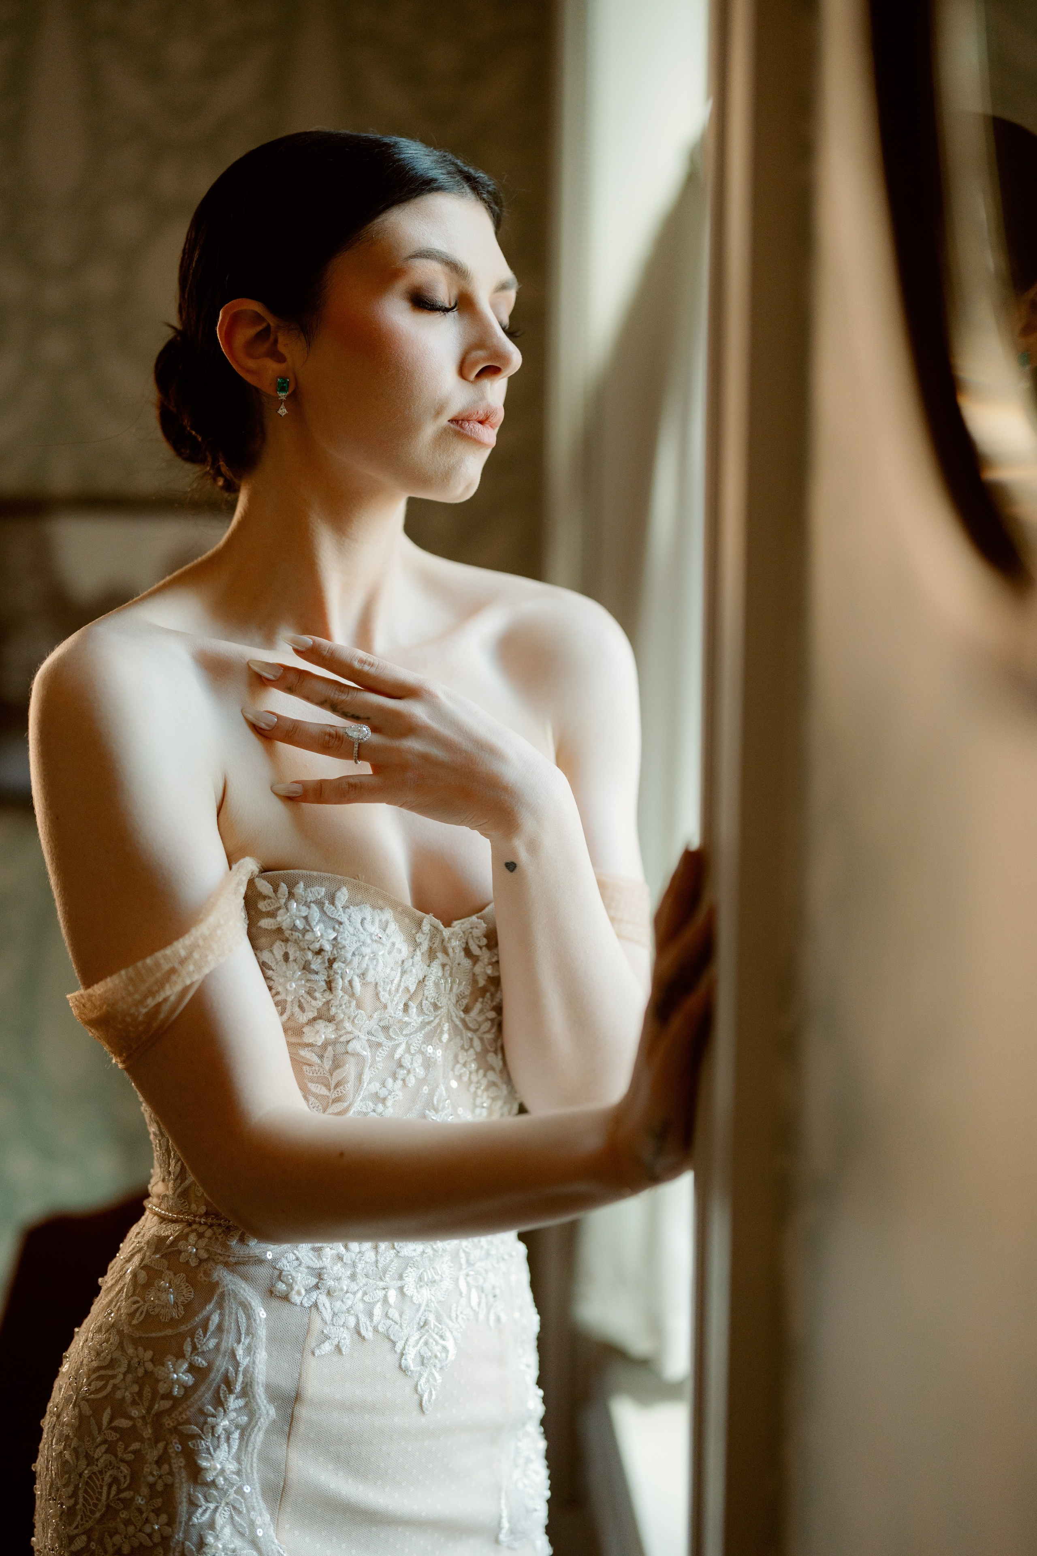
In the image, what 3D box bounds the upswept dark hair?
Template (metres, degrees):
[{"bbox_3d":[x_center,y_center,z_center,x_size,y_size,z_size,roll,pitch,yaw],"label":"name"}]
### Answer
[{"bbox_3d":[-0.113,-0.272,1.255,0.210,0.205,0.165,4,7,29],"label":"upswept dark hair"}]

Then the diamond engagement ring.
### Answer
[{"bbox_3d":[-0.085,-0.018,1.181,0.015,0.020,0.024,10,-30,17],"label":"diamond engagement ring"}]

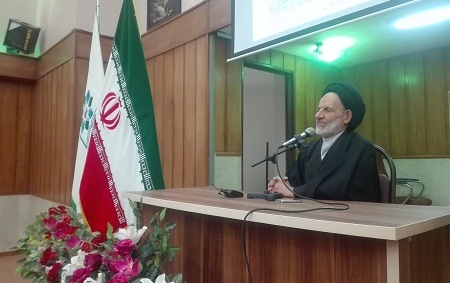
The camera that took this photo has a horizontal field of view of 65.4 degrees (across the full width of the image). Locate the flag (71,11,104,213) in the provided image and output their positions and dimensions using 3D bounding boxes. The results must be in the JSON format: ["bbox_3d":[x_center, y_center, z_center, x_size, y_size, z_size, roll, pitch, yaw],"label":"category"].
[{"bbox_3d":[-1.054,-0.208,2.846,0.220,1.720,0.550,4,-5,-42],"label":"flag"}]

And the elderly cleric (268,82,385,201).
[{"bbox_3d":[0.399,0.364,1.723,0.720,1.320,0.570,2,-4,-22],"label":"elderly cleric"}]

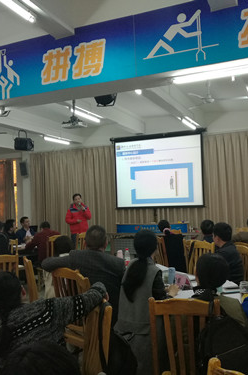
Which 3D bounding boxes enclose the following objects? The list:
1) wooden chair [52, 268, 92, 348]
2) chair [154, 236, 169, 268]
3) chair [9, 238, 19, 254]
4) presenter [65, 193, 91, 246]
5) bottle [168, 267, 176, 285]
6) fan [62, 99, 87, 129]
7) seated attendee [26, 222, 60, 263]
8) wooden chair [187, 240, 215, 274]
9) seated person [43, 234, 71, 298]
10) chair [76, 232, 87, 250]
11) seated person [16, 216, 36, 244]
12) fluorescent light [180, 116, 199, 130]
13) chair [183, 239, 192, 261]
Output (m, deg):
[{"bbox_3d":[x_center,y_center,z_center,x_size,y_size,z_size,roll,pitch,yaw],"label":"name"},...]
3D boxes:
[{"bbox_3d":[-0.280,1.194,3.170,0.430,1.020,0.500,-5,-3,44],"label":"wooden chair"},{"bbox_3d":[0.823,1.277,6.323,0.520,0.980,0.430,-1,-2,-28],"label":"chair"},{"bbox_3d":[-2.052,1.400,6.950,0.430,0.980,0.500,-2,-2,-5],"label":"chair"},{"bbox_3d":[-0.977,1.042,8.411,0.600,1.790,0.420,-2,-2,-7],"label":"presenter"},{"bbox_3d":[0.460,0.837,3.700,0.068,0.165,0.068,-4,-2,22],"label":"bottle"},{"bbox_3d":[-0.736,-1.093,5.800,0.340,0.450,0.300,-4,-2,22],"label":"fan"},{"bbox_3d":[-1.485,1.243,7.101,0.550,1.250,0.800,-1,-2,-38],"label":"seated attendee"},{"bbox_3d":[0.886,1.250,5.304,0.520,0.980,0.430,-1,-2,-27],"label":"wooden chair"},{"bbox_3d":[-0.590,1.133,4.150,0.480,1.220,0.660,-4,-2,37],"label":"seated person"},{"bbox_3d":[-0.815,1.381,7.696,0.430,0.980,0.500,-1,-2,-35],"label":"chair"},{"bbox_3d":[-1.750,1.237,7.492,0.720,1.322,0.520,-3,-2,30],"label":"seated person"},{"bbox_3d":[1.402,-1.330,8.138,0.180,0.100,1.220,-3,-2,23],"label":"fluorescent light"},{"bbox_3d":[1.193,1.266,5.729,0.520,1.025,0.440,0,-3,-44],"label":"chair"}]

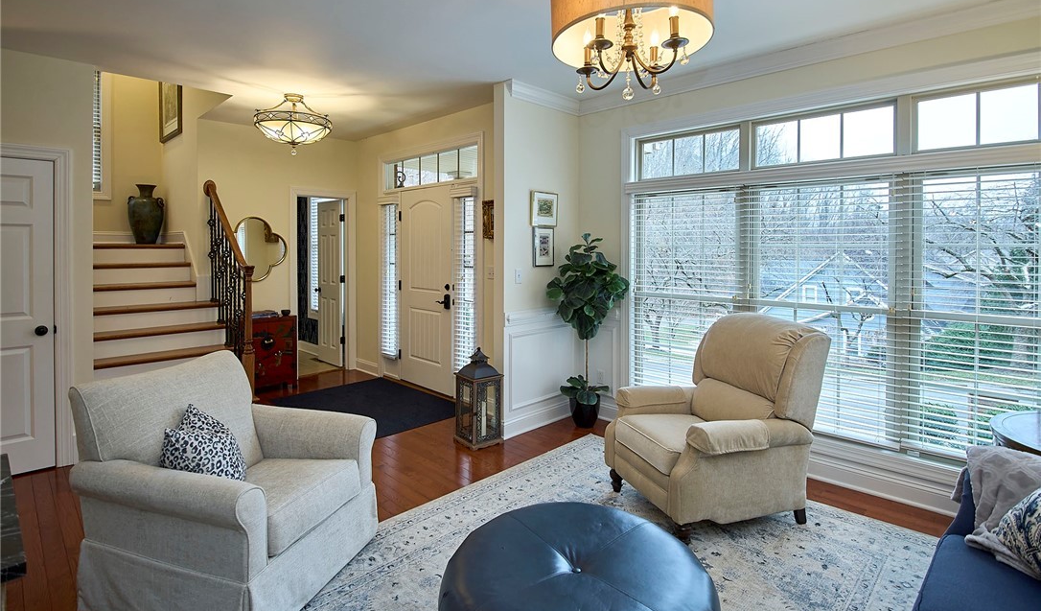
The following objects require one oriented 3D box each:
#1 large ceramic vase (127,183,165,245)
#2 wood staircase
[{"bbox_3d":[-3.962,-0.964,5.200,0.320,0.639,0.310,-3,5,-37],"label":"large ceramic vase"},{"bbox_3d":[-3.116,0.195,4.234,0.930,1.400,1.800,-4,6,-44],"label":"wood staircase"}]

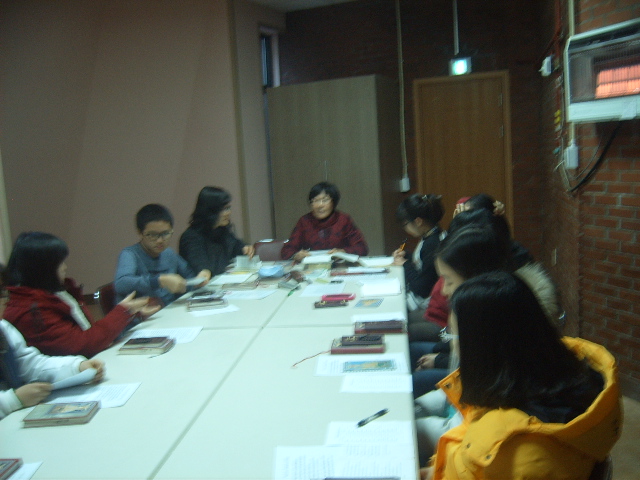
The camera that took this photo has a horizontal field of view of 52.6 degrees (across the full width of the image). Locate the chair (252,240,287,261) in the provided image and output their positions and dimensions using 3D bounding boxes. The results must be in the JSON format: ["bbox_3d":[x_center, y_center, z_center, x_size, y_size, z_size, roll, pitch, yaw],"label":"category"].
[{"bbox_3d":[-0.238,0.437,4.338,0.470,0.820,0.530,-3,8,2],"label":"chair"}]

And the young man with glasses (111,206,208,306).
[{"bbox_3d":[-0.853,0.394,3.643,0.620,1.170,0.490,2,10,35],"label":"young man with glasses"}]

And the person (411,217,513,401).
[{"bbox_3d":[0.502,0.504,2.355,0.660,1.150,0.500,-2,8,7],"label":"person"}]

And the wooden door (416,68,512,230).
[{"bbox_3d":[1.541,-0.692,7.001,1.000,2.100,0.080,1,9,28],"label":"wooden door"}]

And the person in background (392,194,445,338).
[{"bbox_3d":[0.583,0.311,3.691,0.620,1.150,0.480,-3,8,4],"label":"person in background"}]

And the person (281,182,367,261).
[{"bbox_3d":[0.055,0.229,4.252,0.550,1.220,0.660,-3,8,4],"label":"person"}]

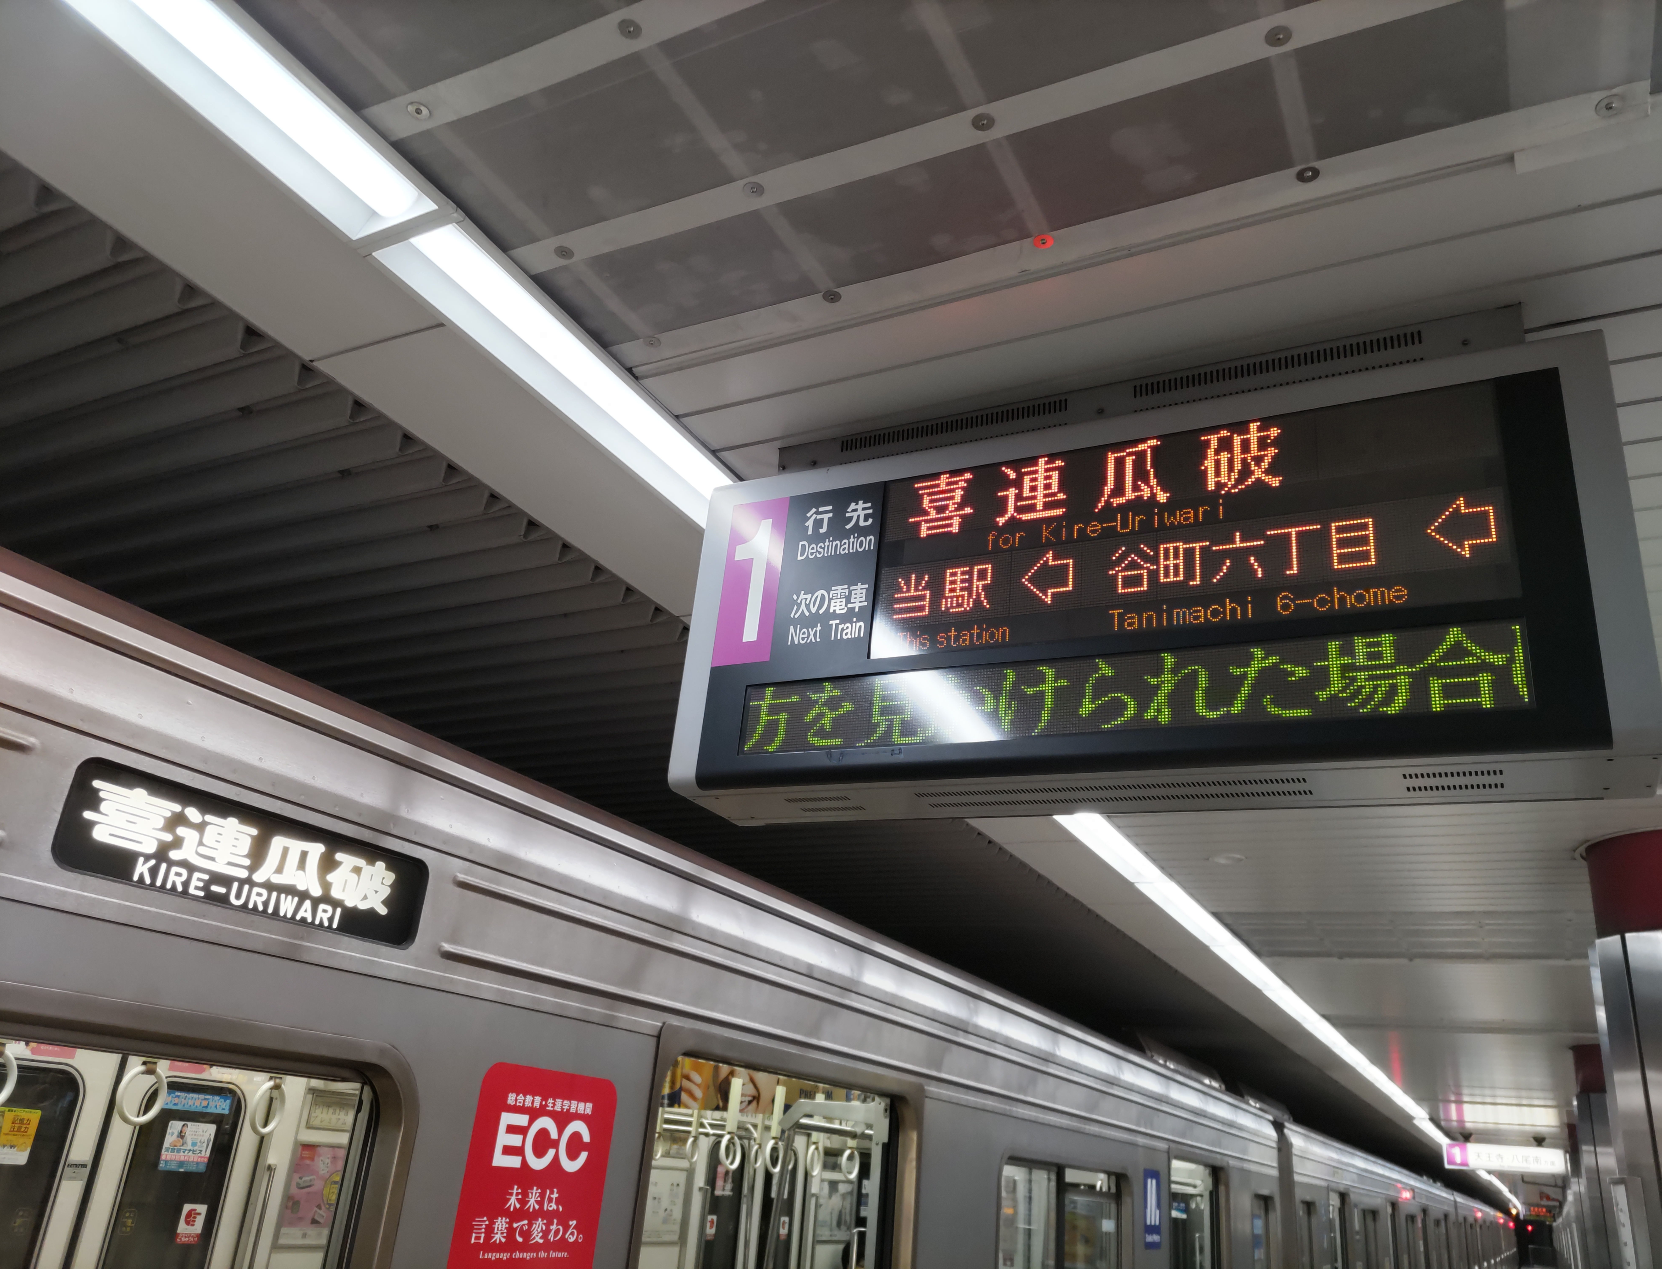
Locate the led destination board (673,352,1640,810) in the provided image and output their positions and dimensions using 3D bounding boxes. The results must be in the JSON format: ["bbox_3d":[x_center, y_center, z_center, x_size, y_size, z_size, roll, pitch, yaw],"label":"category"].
[{"bbox_3d":[0.372,-0.019,1.724,1.209,0.497,0.205,-6,-25,27],"label":"led destination board"}]

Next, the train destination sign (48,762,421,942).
[{"bbox_3d":[-0.845,0.342,1.893,0.030,0.142,0.645,-6,-25,27],"label":"train destination sign"}]

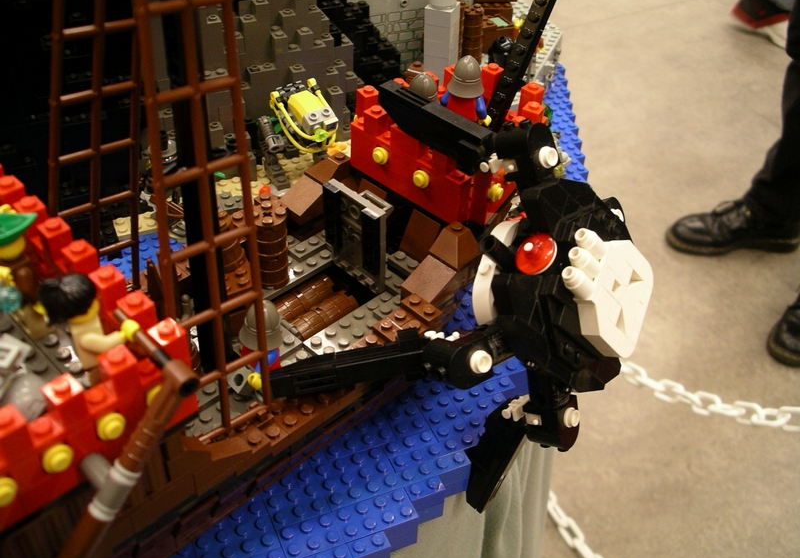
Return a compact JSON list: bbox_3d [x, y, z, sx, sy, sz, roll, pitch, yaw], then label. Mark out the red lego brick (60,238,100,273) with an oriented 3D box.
[{"bbox_3d":[-0.100,-0.006,0.270,0.008,0.011,0.008,34,49,31],"label":"red lego brick"}]

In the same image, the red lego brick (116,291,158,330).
[{"bbox_3d":[-0.078,0.010,0.254,0.008,0.011,0.008,-32,52,-33],"label":"red lego brick"}]

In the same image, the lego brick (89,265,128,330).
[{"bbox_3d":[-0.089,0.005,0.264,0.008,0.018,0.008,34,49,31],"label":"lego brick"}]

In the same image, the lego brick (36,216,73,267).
[{"bbox_3d":[-0.112,-0.014,0.279,0.008,0.011,0.008,-32,52,-33],"label":"lego brick"}]

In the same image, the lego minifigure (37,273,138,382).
[{"bbox_3d":[-0.090,0.016,0.252,0.025,0.042,0.022,-19,45,-24],"label":"lego minifigure"}]

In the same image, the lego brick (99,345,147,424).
[{"bbox_3d":[-0.078,0.025,0.237,0.008,0.011,0.008,-32,52,-33],"label":"lego brick"}]

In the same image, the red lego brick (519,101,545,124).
[{"bbox_3d":[0.059,-0.073,0.382,0.008,0.011,0.008,27,46,25],"label":"red lego brick"}]

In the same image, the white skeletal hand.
[{"bbox_3d":[0.077,0.003,0.320,0.008,0.046,0.040,0,59,47],"label":"white skeletal hand"}]

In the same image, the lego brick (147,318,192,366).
[{"bbox_3d":[-0.067,0.018,0.246,0.008,0.011,0.008,-32,52,-33],"label":"lego brick"}]

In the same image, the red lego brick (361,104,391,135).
[{"bbox_3d":[-0.010,-0.070,0.377,0.008,0.011,0.008,33,50,29],"label":"red lego brick"}]

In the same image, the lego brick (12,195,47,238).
[{"bbox_3d":[-0.123,-0.021,0.287,0.008,0.011,0.008,-32,52,-33],"label":"lego brick"}]

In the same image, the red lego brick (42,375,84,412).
[{"bbox_3d":[-0.089,0.032,0.228,0.008,0.011,0.008,34,49,31],"label":"red lego brick"}]

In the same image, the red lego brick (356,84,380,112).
[{"bbox_3d":[-0.014,-0.081,0.387,0.008,0.011,0.008,-24,47,-29],"label":"red lego brick"}]

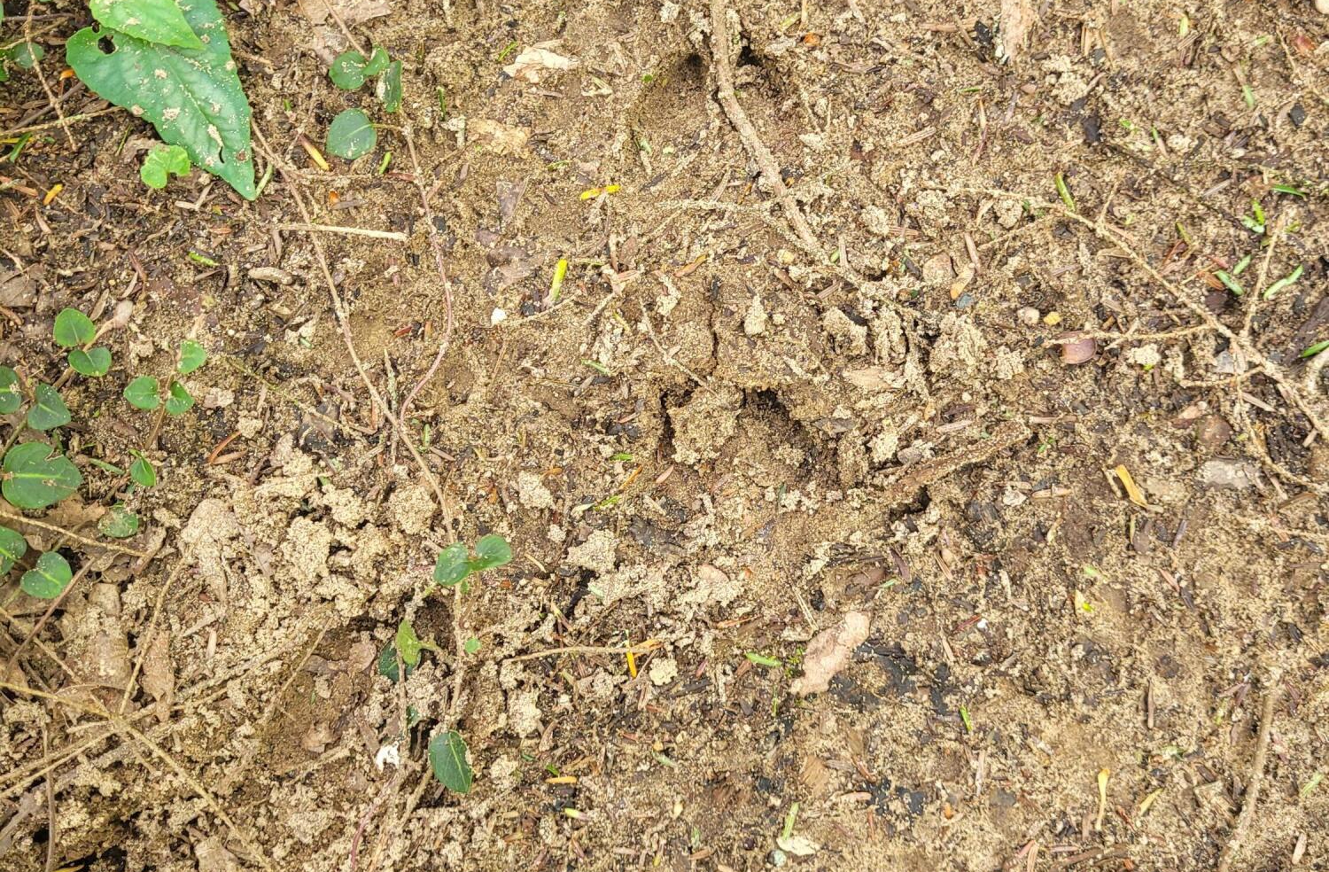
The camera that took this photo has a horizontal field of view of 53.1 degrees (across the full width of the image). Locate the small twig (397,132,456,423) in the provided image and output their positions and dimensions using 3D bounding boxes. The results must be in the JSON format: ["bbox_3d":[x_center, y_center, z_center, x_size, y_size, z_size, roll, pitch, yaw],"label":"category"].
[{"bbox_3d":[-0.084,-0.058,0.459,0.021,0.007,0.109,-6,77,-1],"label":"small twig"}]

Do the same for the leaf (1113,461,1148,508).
[{"bbox_3d":[0.167,0.018,0.474,0.005,0.002,0.017,-33,80,-7],"label":"leaf"}]

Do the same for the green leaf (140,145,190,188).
[{"bbox_3d":[-0.183,-0.099,0.489,0.018,0.006,0.015,-29,80,-6],"label":"green leaf"}]

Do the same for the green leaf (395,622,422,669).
[{"bbox_3d":[-0.107,0.087,0.555,0.011,0.006,0.019,-11,81,-2],"label":"green leaf"}]

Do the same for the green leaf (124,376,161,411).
[{"bbox_3d":[-0.226,-0.018,0.575,0.016,0.005,0.015,5,80,1],"label":"green leaf"}]

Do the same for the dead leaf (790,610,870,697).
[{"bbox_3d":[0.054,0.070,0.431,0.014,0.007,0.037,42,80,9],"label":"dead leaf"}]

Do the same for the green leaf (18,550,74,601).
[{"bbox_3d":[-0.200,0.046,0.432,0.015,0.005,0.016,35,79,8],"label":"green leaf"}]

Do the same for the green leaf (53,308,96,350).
[{"bbox_3d":[-0.257,-0.047,0.579,0.018,0.005,0.019,-21,81,-4],"label":"green leaf"}]

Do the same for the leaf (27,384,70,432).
[{"bbox_3d":[-0.266,-0.012,0.574,0.017,0.005,0.021,-41,83,-6],"label":"leaf"}]

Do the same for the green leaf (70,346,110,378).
[{"bbox_3d":[-0.237,-0.030,0.551,0.017,0.005,0.014,-8,79,-2],"label":"green leaf"}]

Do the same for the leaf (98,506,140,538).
[{"bbox_3d":[-0.224,0.035,0.548,0.016,0.005,0.015,-15,79,-3],"label":"leaf"}]

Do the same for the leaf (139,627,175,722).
[{"bbox_3d":[-0.213,0.100,0.559,0.015,0.007,0.039,-11,81,-2],"label":"leaf"}]

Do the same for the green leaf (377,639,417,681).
[{"bbox_3d":[-0.112,0.094,0.560,0.015,0.006,0.018,30,82,5],"label":"green leaf"}]

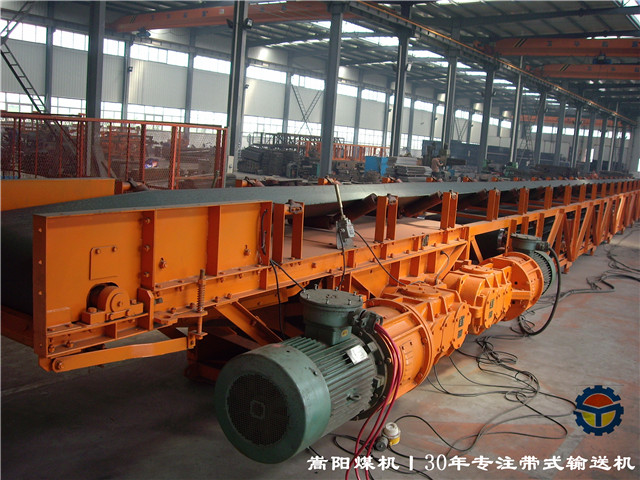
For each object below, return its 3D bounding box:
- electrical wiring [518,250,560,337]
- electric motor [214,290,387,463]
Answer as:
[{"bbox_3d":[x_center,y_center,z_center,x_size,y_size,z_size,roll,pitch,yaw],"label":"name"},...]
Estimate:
[{"bbox_3d":[2.023,0.461,6.473,0.369,0.892,0.321,8,9,30],"label":"electrical wiring"},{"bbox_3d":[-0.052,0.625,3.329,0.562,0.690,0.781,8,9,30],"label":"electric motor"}]

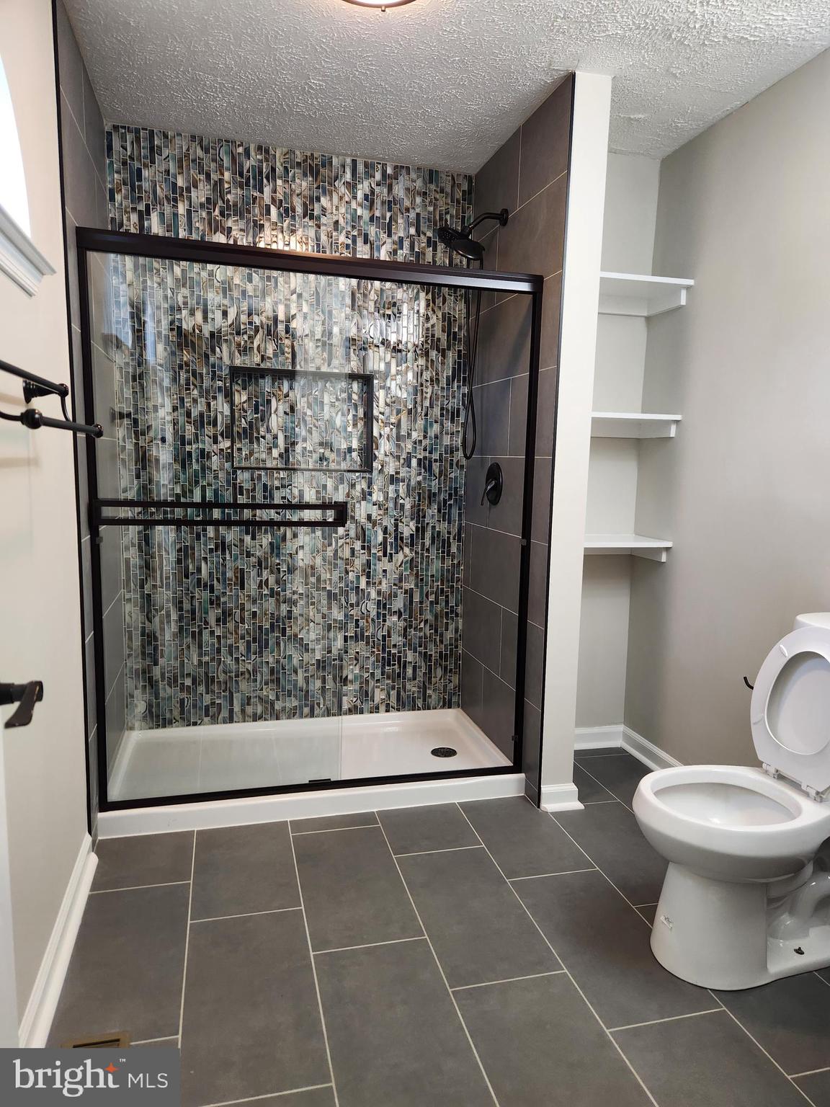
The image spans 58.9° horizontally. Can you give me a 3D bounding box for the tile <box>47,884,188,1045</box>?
[{"bbox_3d":[-0.723,1.016,1.849,0.283,0.012,0.597,-1,8,-15],"label":"tile"}]

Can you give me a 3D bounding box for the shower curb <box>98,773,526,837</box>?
[{"bbox_3d":[-0.314,0.867,2.617,1.497,0.098,0.100,-1,8,-15],"label":"shower curb"}]

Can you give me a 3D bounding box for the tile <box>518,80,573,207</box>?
[{"bbox_3d":[0.457,-1.425,2.589,0.012,0.292,0.422,-1,8,-15],"label":"tile"}]

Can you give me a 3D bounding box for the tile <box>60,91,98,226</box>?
[{"bbox_3d":[-1.020,-1.125,2.243,0.012,0.303,0.573,-1,8,-15],"label":"tile"}]

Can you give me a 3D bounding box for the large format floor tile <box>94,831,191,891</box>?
[{"bbox_3d":[-0.840,0.955,2.281,0.298,0.012,0.303,-1,8,-15],"label":"large format floor tile"}]

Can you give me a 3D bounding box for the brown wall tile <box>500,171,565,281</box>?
[{"bbox_3d":[0.423,-1.143,2.731,0.012,0.307,0.628,-1,8,-15],"label":"brown wall tile"}]

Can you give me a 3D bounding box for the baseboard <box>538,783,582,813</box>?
[{"bbox_3d":[0.535,0.884,2.680,0.150,0.086,0.060,-1,8,-15],"label":"baseboard"}]

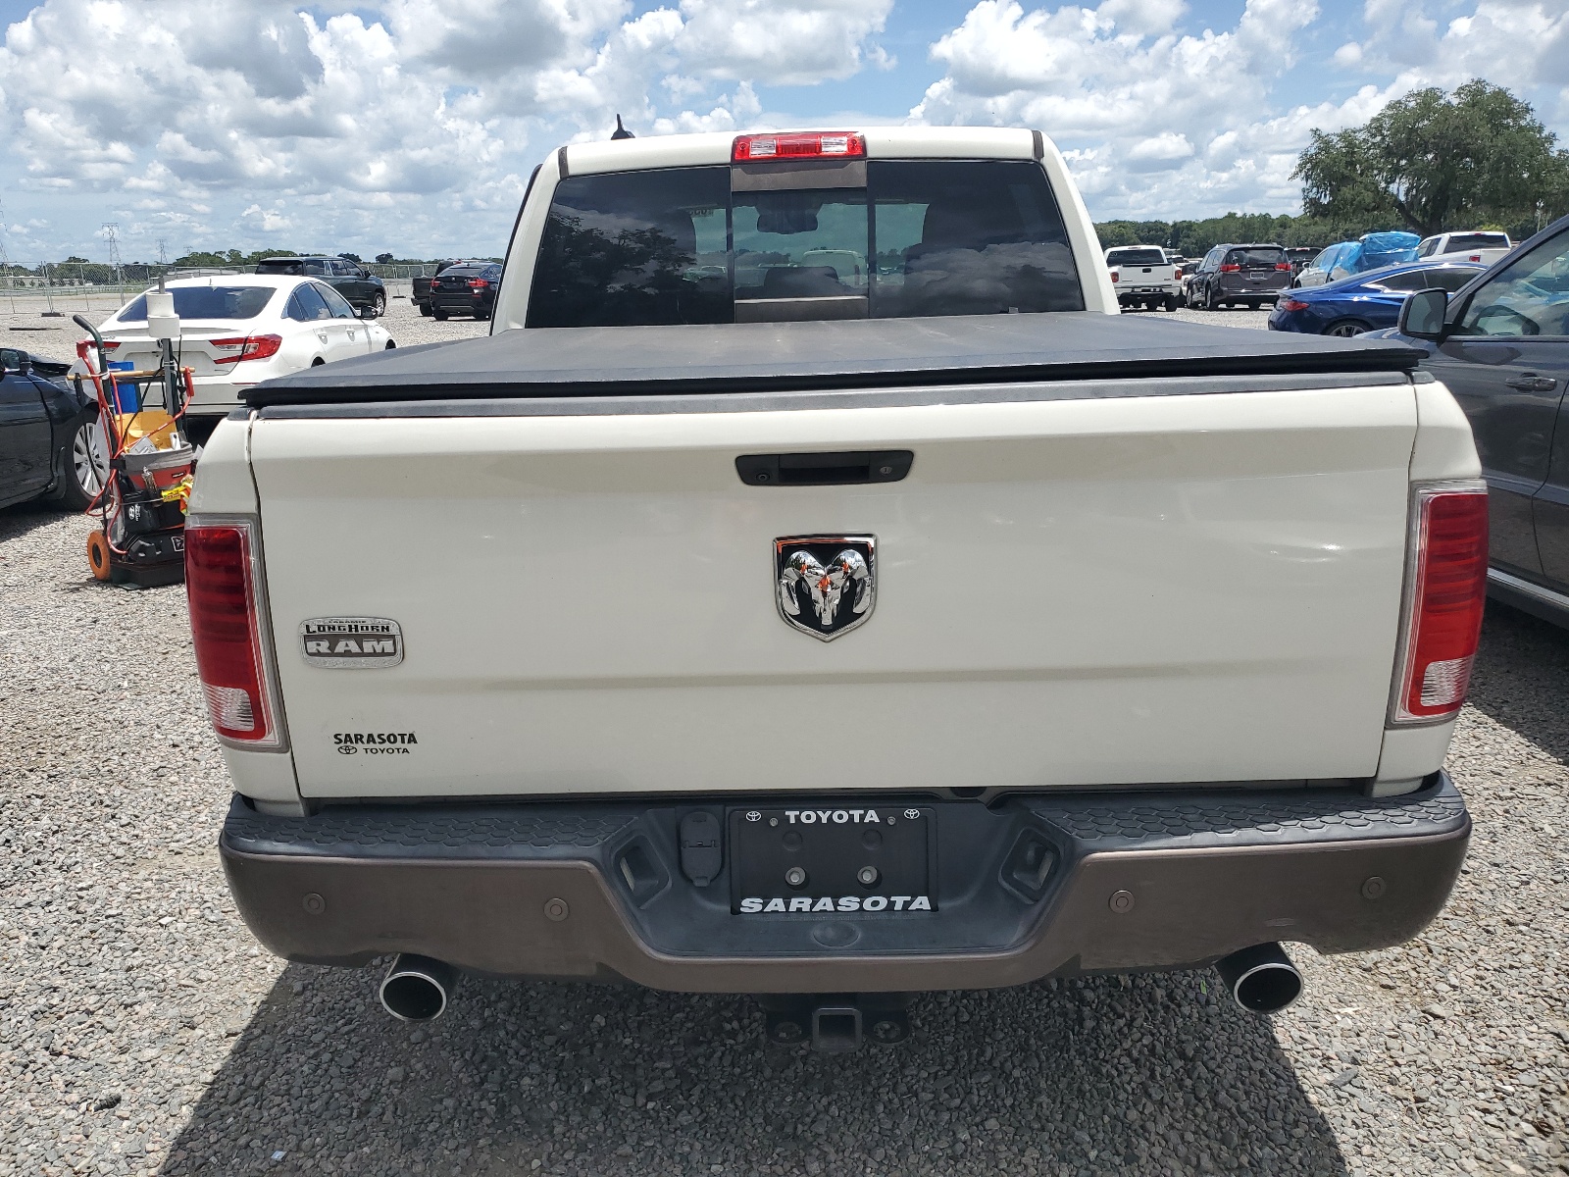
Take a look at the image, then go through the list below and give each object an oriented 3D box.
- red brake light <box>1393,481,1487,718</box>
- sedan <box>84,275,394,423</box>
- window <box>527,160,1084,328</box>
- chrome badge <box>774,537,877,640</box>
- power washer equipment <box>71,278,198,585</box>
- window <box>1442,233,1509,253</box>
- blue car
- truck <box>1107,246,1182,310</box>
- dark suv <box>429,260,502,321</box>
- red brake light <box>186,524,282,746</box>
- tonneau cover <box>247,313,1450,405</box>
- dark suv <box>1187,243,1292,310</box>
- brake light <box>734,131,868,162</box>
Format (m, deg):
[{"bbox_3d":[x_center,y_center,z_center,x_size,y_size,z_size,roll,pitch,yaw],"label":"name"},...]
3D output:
[{"bbox_3d":[0.948,0.010,1.741,0.160,0.360,0.135,-1,16,1],"label":"red brake light"},{"bbox_3d":[-5.491,-2.554,12.523,1.860,1.450,4.880,-2,16,-3],"label":"sedan"},{"bbox_3d":[0.052,-0.989,3.378,1.600,0.430,0.130,-1,16,1],"label":"window"},{"bbox_3d":[0.060,0.000,1.722,0.149,0.160,0.020,-2,15,0],"label":"chrome badge"},{"bbox_3d":[-3.381,-0.802,6.083,0.610,1.520,0.520,-12,19,-33],"label":"power washer equipment"},{"bbox_3d":[17.043,-8.470,29.000,1.550,0.430,0.130,1,16,7],"label":"window"},{"bbox_3d":[8.864,-3.583,15.483,4.690,1.390,1.850,5,17,22],"label":"blue car"},{"bbox_3d":[10.532,-9.350,35.496,2.000,1.880,5.800,1,16,9],"label":"truck"},{"bbox_3d":[-9.035,-9.137,35.995,1.970,1.690,4.850,2,16,11],"label":"dark suv"},{"bbox_3d":[-0.809,0.054,1.758,0.160,0.360,0.135,-1,16,1],"label":"red brake light"},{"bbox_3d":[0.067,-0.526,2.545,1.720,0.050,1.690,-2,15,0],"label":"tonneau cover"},{"bbox_3d":[12.914,-8.919,33.611,1.990,1.760,5.100,1,16,9],"label":"dark suv"},{"bbox_3d":[0.045,-1.261,3.369,0.385,0.085,0.070,-1,16,1],"label":"brake light"}]

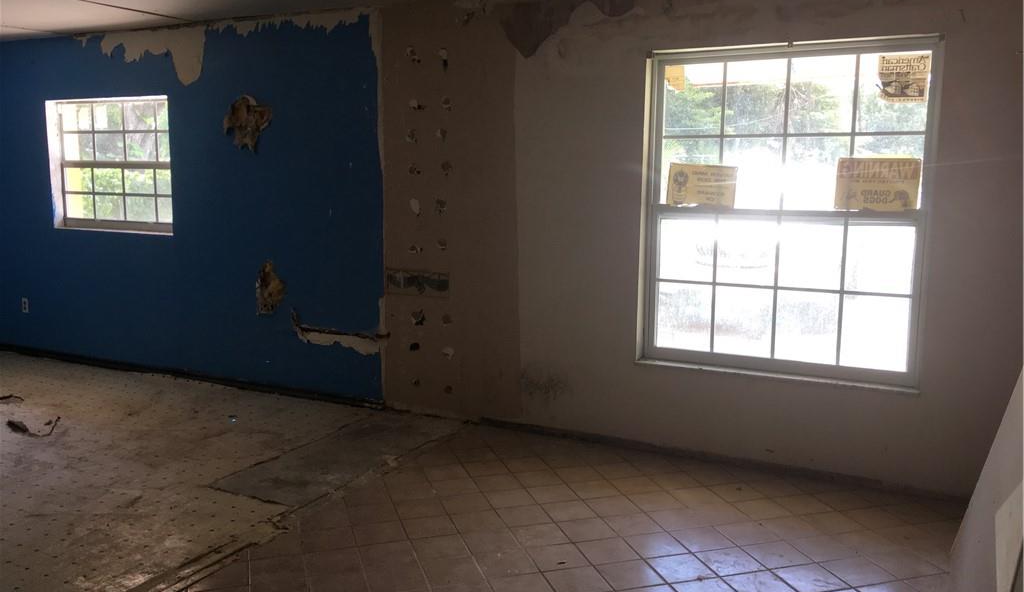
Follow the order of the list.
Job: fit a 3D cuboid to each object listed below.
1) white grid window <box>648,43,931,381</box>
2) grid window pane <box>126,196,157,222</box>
[{"bbox_3d":[1.319,-0.404,4.230,1.345,1.585,0.110,4,9,26],"label":"white grid window"},{"bbox_3d":[-2.710,-0.636,6.283,0.314,0.188,0.034,4,9,26],"label":"grid window pane"}]

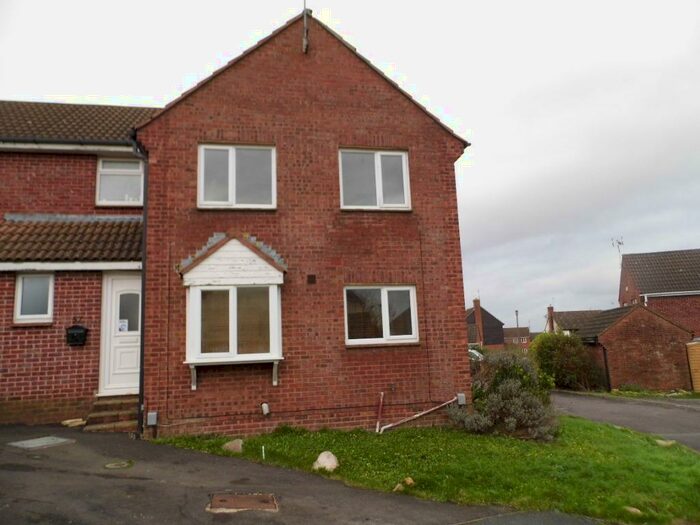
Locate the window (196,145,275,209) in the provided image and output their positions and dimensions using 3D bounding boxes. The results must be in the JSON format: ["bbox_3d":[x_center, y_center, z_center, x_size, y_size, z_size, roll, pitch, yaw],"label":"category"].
[{"bbox_3d":[-1.946,-1.474,8.768,1.300,1.110,0.100,0,-10,-10],"label":"window"}]

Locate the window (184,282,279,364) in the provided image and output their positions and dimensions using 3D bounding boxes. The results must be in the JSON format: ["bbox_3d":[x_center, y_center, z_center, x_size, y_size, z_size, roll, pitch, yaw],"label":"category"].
[{"bbox_3d":[-1.873,0.993,8.160,1.510,1.240,0.340,0,-10,-10],"label":"window"}]

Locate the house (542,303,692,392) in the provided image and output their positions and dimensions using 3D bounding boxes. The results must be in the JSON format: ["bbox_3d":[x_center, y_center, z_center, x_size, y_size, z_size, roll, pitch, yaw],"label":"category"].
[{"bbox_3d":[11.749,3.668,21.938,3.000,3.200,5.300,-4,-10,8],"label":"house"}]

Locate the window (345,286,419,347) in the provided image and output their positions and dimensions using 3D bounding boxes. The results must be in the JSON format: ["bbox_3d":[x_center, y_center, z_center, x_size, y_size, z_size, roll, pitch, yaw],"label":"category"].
[{"bbox_3d":[0.555,0.928,8.845,1.306,1.012,0.100,-1,-10,-11],"label":"window"}]

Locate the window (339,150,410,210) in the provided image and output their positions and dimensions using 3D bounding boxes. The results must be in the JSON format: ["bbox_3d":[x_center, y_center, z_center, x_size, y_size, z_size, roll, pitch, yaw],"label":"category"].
[{"bbox_3d":[0.465,-1.485,9.253,1.327,1.122,0.100,-1,-10,-11],"label":"window"}]

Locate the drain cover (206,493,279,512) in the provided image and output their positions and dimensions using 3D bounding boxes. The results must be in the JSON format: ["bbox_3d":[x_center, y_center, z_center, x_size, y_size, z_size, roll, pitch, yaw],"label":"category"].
[{"bbox_3d":[-1.069,2.410,5.061,0.660,0.050,0.520,6,-10,-9],"label":"drain cover"}]

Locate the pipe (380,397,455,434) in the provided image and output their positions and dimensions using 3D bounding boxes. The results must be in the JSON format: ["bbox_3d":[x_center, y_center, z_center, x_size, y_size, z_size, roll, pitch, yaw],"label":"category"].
[{"bbox_3d":[1.170,2.578,8.531,1.400,0.520,0.080,0,-10,-10],"label":"pipe"}]

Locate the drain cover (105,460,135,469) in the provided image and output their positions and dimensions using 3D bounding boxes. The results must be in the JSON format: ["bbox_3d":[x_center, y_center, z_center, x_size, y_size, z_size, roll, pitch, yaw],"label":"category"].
[{"bbox_3d":[-2.690,2.368,5.898,0.320,0.030,0.320,-1,-10,-11],"label":"drain cover"}]

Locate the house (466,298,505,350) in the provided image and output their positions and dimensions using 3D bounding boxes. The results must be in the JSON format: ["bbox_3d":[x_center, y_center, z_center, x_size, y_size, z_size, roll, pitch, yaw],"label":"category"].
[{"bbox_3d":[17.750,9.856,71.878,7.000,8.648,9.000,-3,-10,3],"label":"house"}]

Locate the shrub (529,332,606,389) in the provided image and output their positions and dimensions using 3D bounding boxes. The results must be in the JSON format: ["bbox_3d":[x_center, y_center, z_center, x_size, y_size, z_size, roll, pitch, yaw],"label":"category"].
[{"bbox_3d":[8.775,3.976,20.300,2.600,2.200,2.100,-4,-10,8],"label":"shrub"}]

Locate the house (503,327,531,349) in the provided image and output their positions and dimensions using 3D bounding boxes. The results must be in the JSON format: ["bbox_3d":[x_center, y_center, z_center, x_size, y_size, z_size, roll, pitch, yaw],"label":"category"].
[{"bbox_3d":[35.700,17.756,111.500,6.500,6.800,7.000,-2,-9,0],"label":"house"}]

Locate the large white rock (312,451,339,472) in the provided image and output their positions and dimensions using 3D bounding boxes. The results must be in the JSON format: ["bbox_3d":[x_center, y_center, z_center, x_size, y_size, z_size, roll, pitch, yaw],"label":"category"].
[{"bbox_3d":[-0.314,2.551,6.480,0.320,0.250,0.270,0,-10,-10],"label":"large white rock"}]

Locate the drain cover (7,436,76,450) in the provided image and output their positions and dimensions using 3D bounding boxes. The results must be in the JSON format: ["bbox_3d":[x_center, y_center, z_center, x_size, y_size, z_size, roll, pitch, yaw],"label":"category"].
[{"bbox_3d":[-4.257,2.500,6.982,0.500,0.050,0.700,-1,-10,18],"label":"drain cover"}]

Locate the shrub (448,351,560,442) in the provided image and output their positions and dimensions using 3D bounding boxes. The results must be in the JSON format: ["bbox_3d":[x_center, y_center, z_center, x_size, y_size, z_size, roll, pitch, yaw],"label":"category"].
[{"bbox_3d":[2.553,2.264,8.820,1.750,1.320,1.500,-5,-10,15],"label":"shrub"}]

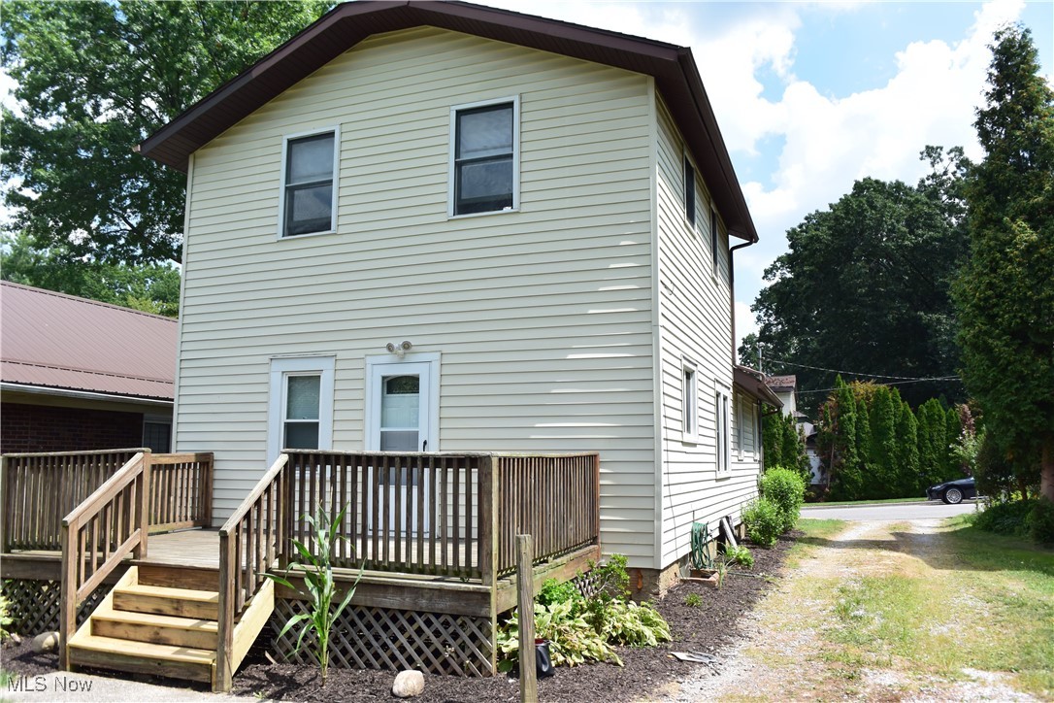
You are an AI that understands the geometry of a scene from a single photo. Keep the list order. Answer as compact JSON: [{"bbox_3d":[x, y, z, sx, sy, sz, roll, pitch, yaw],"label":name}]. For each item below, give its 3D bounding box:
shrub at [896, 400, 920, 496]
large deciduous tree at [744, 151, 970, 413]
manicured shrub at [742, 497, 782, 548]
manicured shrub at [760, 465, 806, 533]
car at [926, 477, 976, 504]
[{"bbox_3d":[15.100,3.840,31.300,1.050,3.850,1.050,-3,-9,21],"label":"shrub"},{"bbox_3d":[21.800,-2.500,52.000,15.500,22.300,15.000,-3,-9,21],"label":"large deciduous tree"},{"bbox_3d":[4.140,3.010,13.900,0.740,0.900,0.740,-3,-9,21],"label":"manicured shrub"},{"bbox_3d":[5.500,3.160,17.000,1.000,1.420,1.000,-3,-9,21],"label":"manicured shrub"},{"bbox_3d":[17.040,4.850,29.100,4.750,1.430,1.850,-2,-8,15],"label":"car"}]

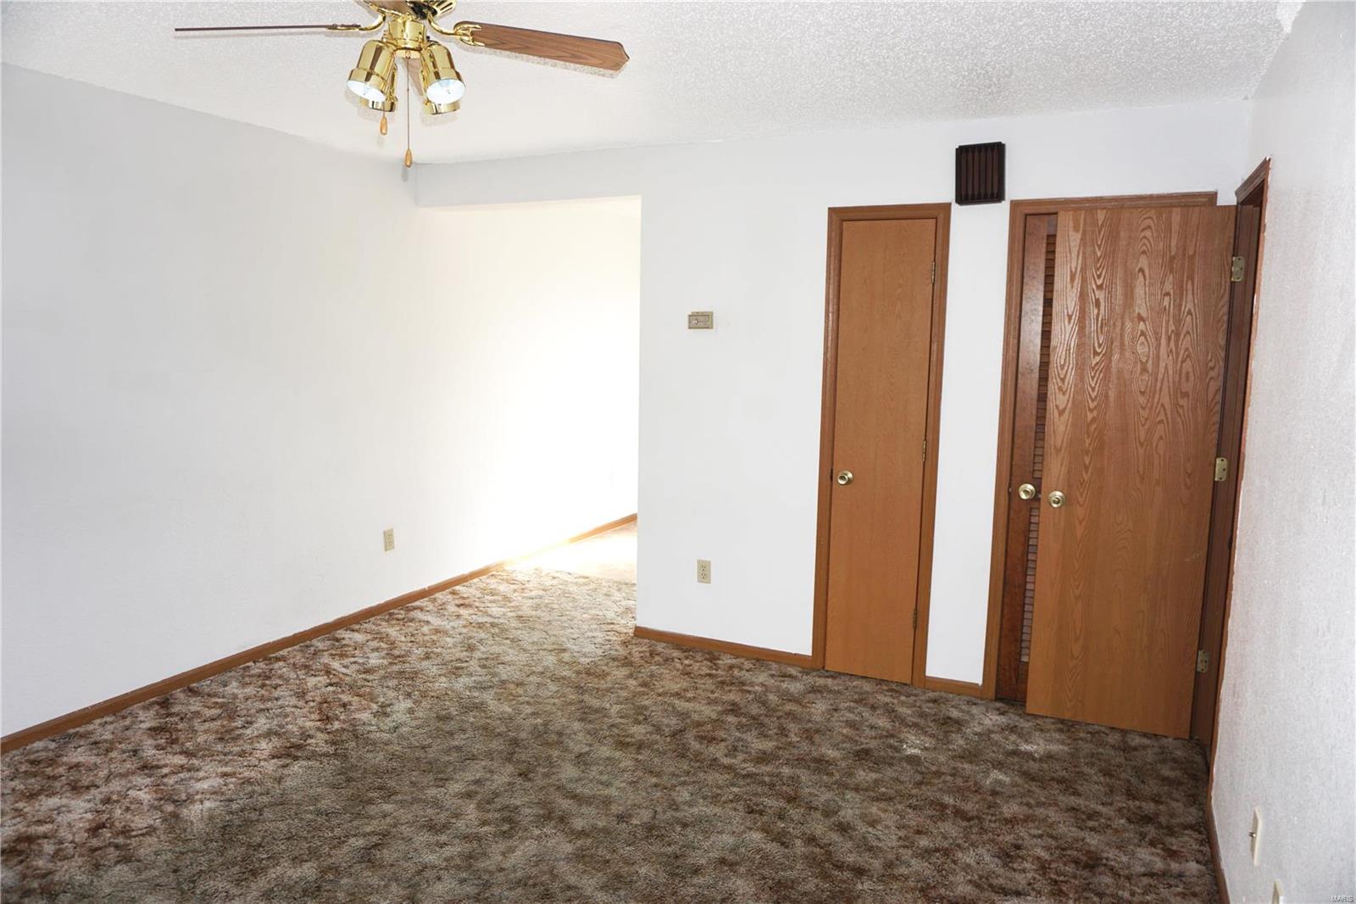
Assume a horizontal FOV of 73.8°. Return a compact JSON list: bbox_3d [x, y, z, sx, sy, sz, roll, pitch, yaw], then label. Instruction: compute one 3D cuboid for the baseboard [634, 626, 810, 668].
[{"bbox_3d":[0.206,0.958,4.463,0.951,0.056,0.013,4,8,26],"label":"baseboard"}]

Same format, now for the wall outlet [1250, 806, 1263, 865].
[{"bbox_3d":[1.329,0.882,2.074,0.008,0.115,0.072,4,8,26],"label":"wall outlet"}]

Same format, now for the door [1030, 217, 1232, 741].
[{"bbox_3d":[1.748,0.088,3.530,0.603,2.038,0.037,4,8,21],"label":"door"}]

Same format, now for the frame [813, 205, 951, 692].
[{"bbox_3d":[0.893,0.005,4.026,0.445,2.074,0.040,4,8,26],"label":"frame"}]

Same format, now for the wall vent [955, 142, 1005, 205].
[{"bbox_3d":[1.238,-1.135,3.699,0.192,0.242,0.025,4,8,26],"label":"wall vent"}]

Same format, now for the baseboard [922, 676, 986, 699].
[{"bbox_3d":[1.210,1.032,3.969,0.240,0.057,0.013,4,8,26],"label":"baseboard"}]

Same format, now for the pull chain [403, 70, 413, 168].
[{"bbox_3d":[-0.629,-0.782,2.110,0.017,0.235,0.017,4,8,26],"label":"pull chain"}]

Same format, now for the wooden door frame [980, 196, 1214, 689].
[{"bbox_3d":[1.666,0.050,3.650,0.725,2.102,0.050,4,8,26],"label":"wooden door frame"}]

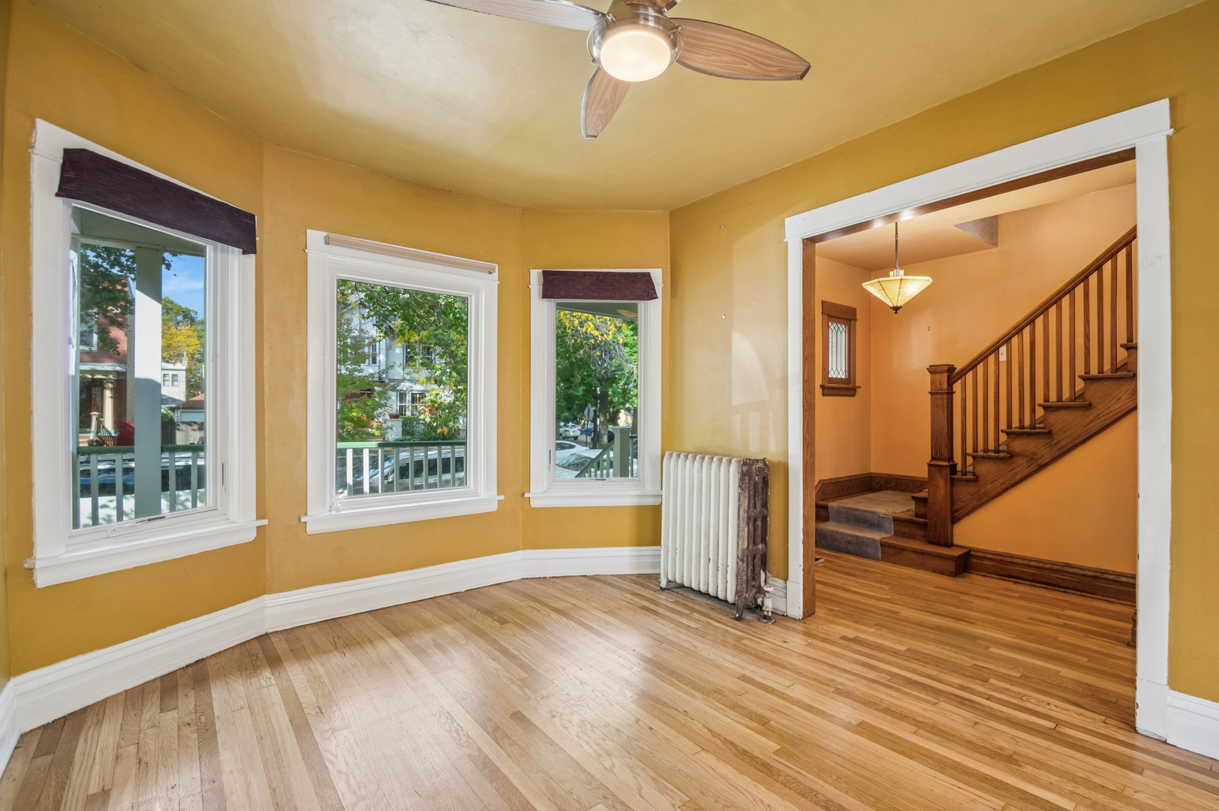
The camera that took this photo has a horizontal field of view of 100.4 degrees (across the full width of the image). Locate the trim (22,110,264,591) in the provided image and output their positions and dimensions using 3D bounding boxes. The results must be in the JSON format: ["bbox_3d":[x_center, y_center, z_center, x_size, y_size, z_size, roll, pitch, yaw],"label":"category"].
[{"bbox_3d":[-2.158,-0.176,2.462,0.117,1.853,0.950,0,0,19],"label":"trim"}]

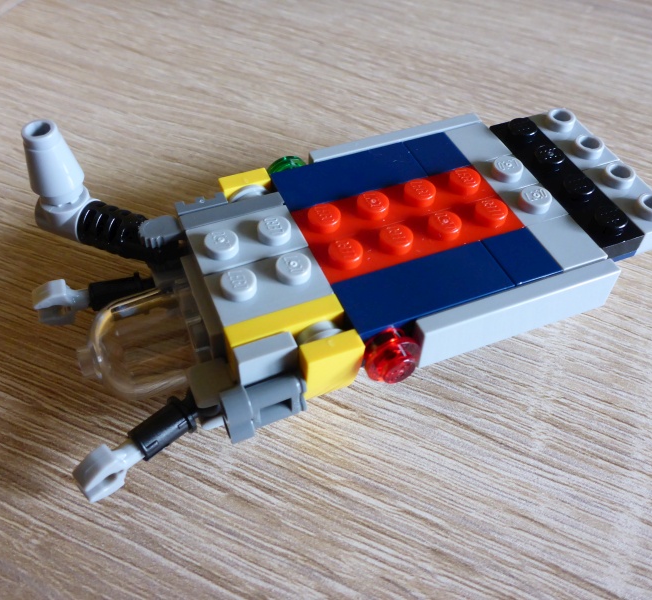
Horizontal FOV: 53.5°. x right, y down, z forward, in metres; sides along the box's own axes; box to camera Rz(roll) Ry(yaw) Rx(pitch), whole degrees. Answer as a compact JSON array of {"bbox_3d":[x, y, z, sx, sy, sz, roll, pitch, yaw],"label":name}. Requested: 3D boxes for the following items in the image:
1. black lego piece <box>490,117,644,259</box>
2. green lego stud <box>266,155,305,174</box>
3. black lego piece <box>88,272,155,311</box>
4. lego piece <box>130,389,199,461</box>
[{"bbox_3d":[0.038,-0.019,0.106,0.008,0.005,0.032,-17,53,-14],"label":"black lego piece"},{"bbox_3d":[-0.007,-0.021,0.111,0.008,0.008,0.005,-17,53,-14],"label":"green lego stud"},{"bbox_3d":[-0.032,-0.002,0.103,0.010,0.005,0.005,-16,53,-15],"label":"black lego piece"},{"bbox_3d":[-0.021,0.017,0.088,0.010,0.005,0.005,-34,59,-27],"label":"lego piece"}]

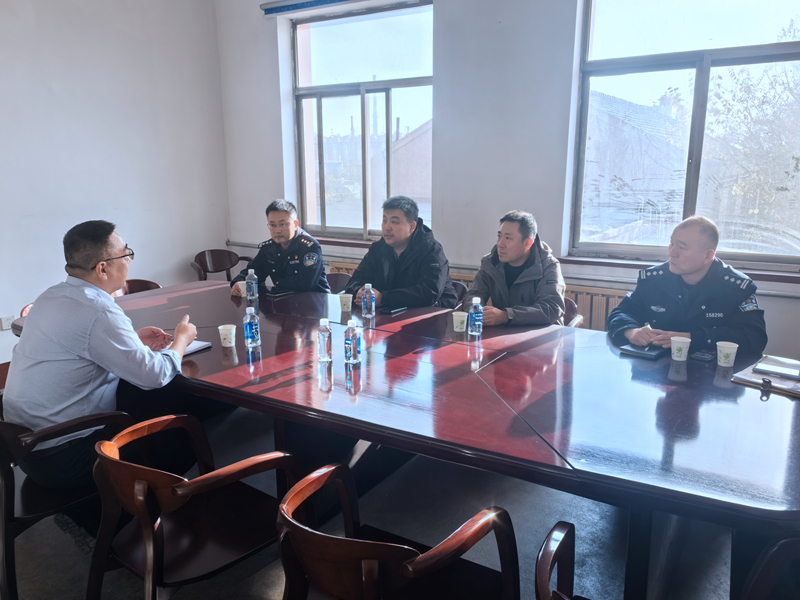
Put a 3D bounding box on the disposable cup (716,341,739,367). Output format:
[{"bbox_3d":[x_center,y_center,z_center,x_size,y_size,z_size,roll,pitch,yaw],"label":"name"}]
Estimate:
[{"bbox_3d":[1.227,0.206,2.344,0.072,0.079,0.072,9,15,34],"label":"disposable cup"}]

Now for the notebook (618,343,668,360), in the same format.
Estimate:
[{"bbox_3d":[1.025,0.200,2.574,0.145,0.021,0.206,12,17,44],"label":"notebook"}]

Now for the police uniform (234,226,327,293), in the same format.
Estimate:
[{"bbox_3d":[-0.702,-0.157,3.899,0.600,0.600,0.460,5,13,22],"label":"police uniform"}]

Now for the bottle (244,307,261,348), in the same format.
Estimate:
[{"bbox_3d":[-0.614,0.111,2.597,0.064,0.160,0.064,0,13,0],"label":"bottle"}]

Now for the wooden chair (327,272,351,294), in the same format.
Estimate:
[{"bbox_3d":[-0.492,0.234,4.033,0.550,0.790,0.550,9,15,34],"label":"wooden chair"}]

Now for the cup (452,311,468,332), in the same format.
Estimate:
[{"bbox_3d":[0.272,0.102,2.819,0.072,0.079,0.072,0,13,0],"label":"cup"}]

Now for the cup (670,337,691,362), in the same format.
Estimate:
[{"bbox_3d":[1.110,0.195,2.453,0.074,0.080,0.074,6,13,25],"label":"cup"}]

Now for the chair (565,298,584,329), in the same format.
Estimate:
[{"bbox_3d":[0.725,0.379,3.381,0.550,0.790,0.550,9,15,34],"label":"chair"}]

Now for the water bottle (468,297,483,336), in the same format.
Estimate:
[{"bbox_3d":[0.346,0.075,2.822,0.065,0.162,0.065,1,12,7],"label":"water bottle"}]

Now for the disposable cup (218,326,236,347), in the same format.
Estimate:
[{"bbox_3d":[-0.716,0.151,2.600,0.072,0.079,0.072,0,13,0],"label":"disposable cup"}]

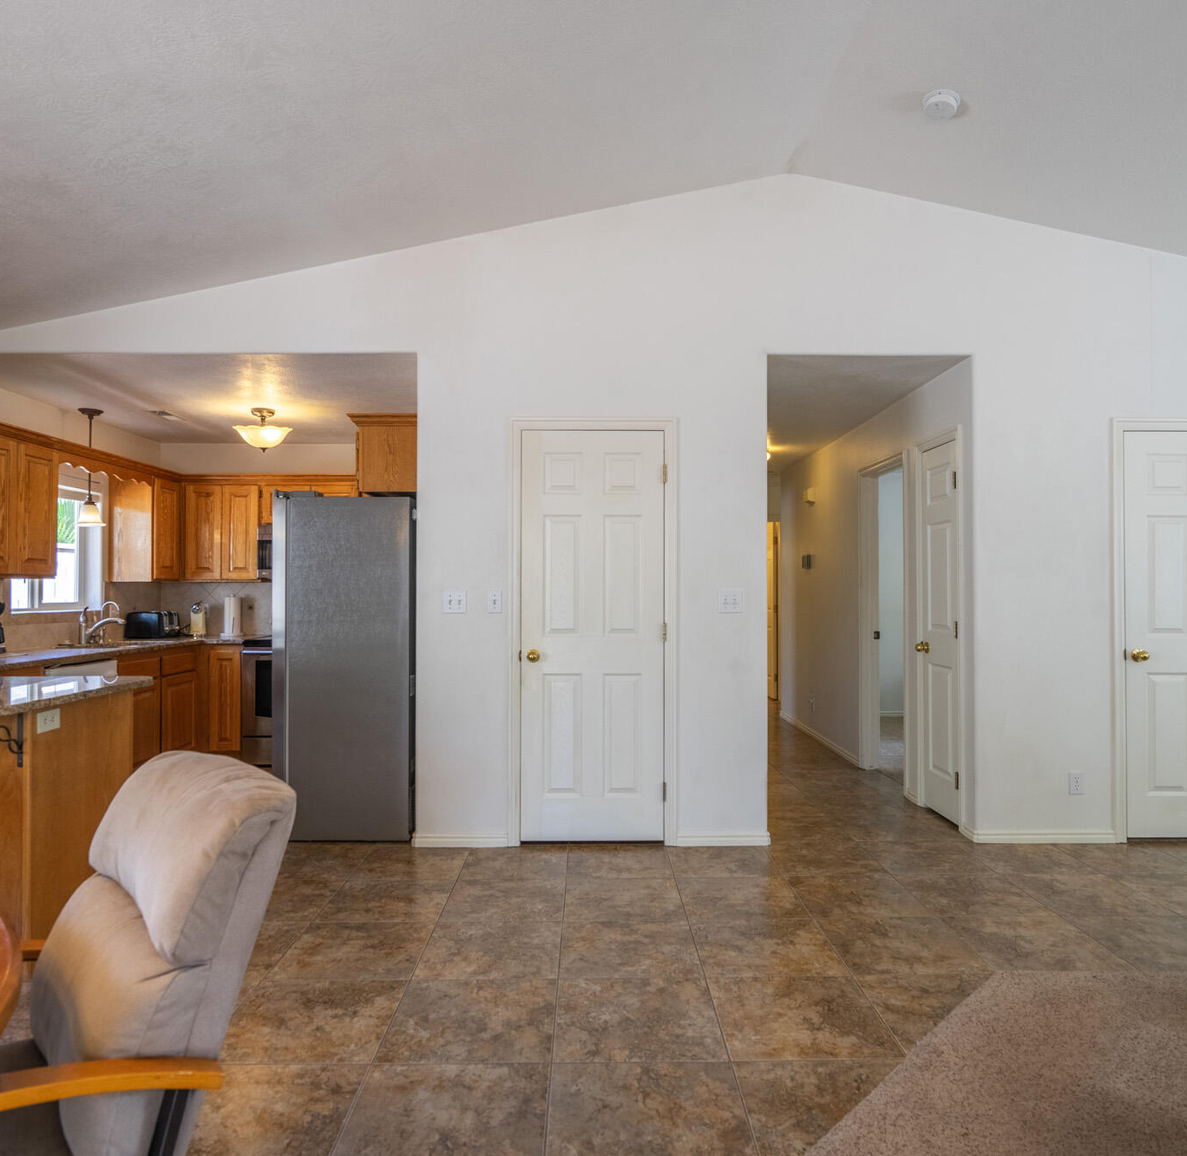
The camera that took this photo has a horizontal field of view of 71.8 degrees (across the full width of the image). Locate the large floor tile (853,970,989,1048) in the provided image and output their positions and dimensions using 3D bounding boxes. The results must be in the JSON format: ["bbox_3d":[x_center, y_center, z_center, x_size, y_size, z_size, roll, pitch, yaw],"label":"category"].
[{"bbox_3d":[1.086,1.317,2.466,0.457,0.010,0.462,0,-1,0],"label":"large floor tile"}]

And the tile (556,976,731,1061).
[{"bbox_3d":[0.131,1.310,2.444,0.474,0.012,0.474,0,-1,0],"label":"tile"}]

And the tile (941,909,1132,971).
[{"bbox_3d":[1.548,1.297,2.872,0.471,0.010,0.464,0,-1,0],"label":"tile"}]

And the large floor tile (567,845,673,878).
[{"bbox_3d":[0.121,1.333,3.872,0.474,0.012,0.455,0,-1,0],"label":"large floor tile"}]

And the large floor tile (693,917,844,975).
[{"bbox_3d":[0.611,1.326,2.937,0.481,0.010,0.481,0,-1,0],"label":"large floor tile"}]

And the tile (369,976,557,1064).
[{"bbox_3d":[-0.344,1.291,2.393,0.471,0.010,0.464,0,-1,0],"label":"tile"}]

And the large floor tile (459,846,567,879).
[{"bbox_3d":[-0.363,1.345,3.873,0.481,0.010,0.431,0,-1,0],"label":"large floor tile"}]

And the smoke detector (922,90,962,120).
[{"bbox_3d":[1.432,-1.934,3.371,0.145,0.045,0.145,11,-1,0],"label":"smoke detector"}]

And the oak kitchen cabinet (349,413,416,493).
[{"bbox_3d":[-1.078,-0.615,4.574,0.335,0.385,0.900,0,-1,0],"label":"oak kitchen cabinet"}]

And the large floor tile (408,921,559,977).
[{"bbox_3d":[-0.347,1.298,2.860,0.471,0.010,0.464,0,-1,0],"label":"large floor tile"}]

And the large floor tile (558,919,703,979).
[{"bbox_3d":[0.126,1.298,2.863,0.471,0.010,0.464,0,-1,0],"label":"large floor tile"}]

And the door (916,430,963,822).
[{"bbox_3d":[1.933,0.287,4.521,0.040,2.032,0.452,0,-1,0],"label":"door"}]

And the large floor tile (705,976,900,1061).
[{"bbox_3d":[0.610,1.309,2.447,0.474,0.012,0.474,0,-1,0],"label":"large floor tile"}]

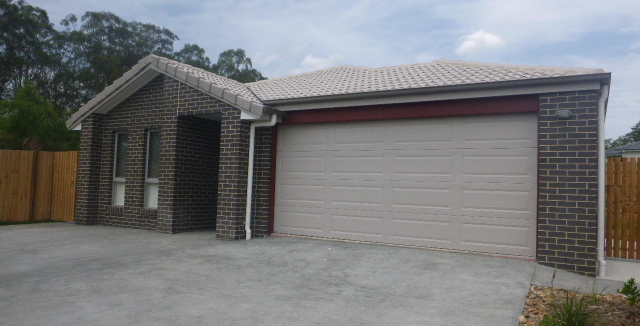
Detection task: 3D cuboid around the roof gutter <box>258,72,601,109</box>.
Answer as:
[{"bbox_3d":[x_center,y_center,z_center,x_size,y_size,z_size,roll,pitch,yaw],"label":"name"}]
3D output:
[{"bbox_3d":[1.402,-1.140,7.581,5.702,0.115,0.125,0,-4,30],"label":"roof gutter"}]

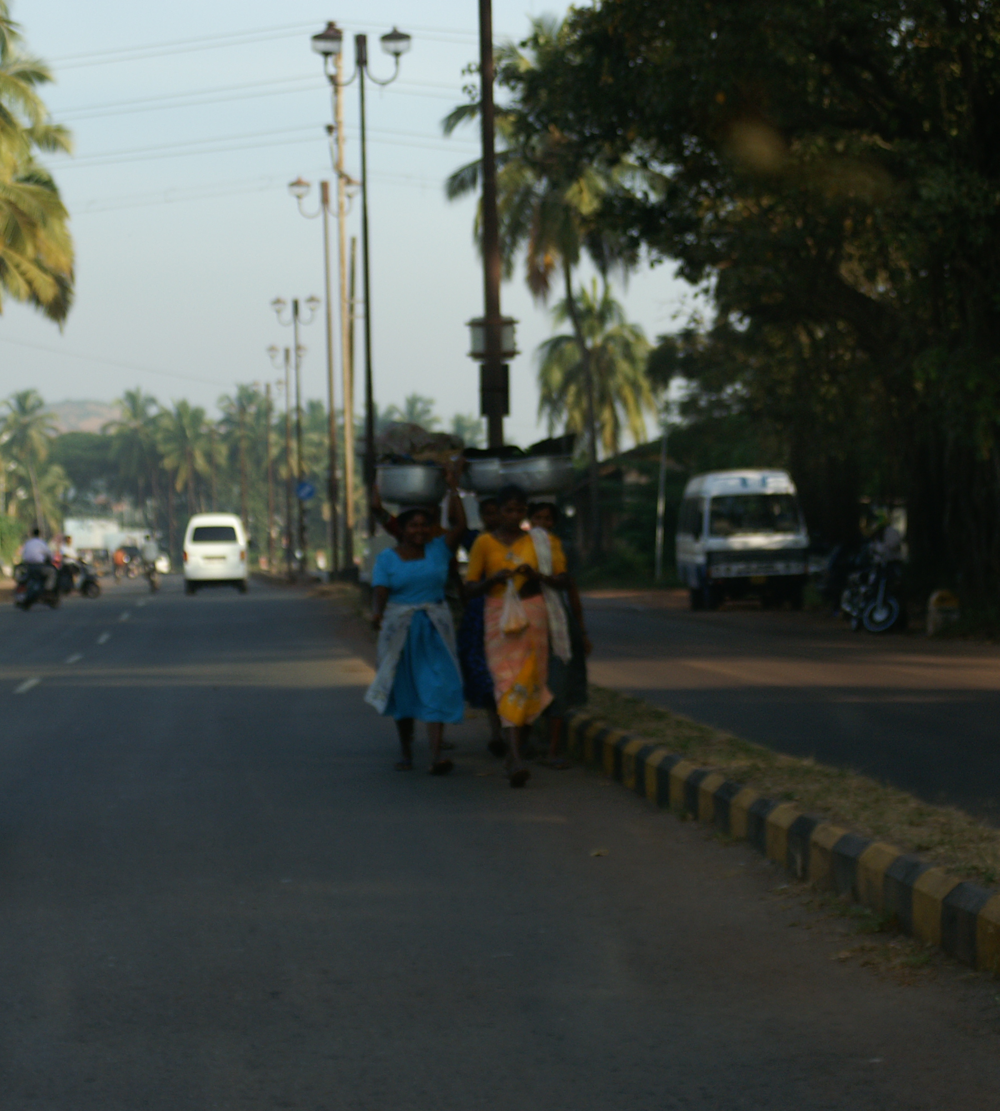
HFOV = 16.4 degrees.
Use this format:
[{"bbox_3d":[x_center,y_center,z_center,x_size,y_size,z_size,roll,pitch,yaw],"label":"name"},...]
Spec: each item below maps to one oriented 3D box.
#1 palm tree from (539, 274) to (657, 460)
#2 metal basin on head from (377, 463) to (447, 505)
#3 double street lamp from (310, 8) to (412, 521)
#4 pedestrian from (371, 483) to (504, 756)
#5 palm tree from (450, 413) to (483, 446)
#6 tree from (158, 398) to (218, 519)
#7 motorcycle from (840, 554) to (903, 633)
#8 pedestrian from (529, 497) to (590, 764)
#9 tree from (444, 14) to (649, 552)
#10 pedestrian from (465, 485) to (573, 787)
[{"bbox_3d":[4.552,-6.503,165.000,5.600,13.300,5.600,-1,0,-5],"label":"palm tree"},{"bbox_3d":[-0.500,-0.400,19.750,0.400,0.235,0.400,-1,0,0],"label":"metal basin on head"},{"bbox_3d":[-2.212,-4.057,57.500,1.650,9.500,0.520,-1,0,-5],"label":"double street lamp"},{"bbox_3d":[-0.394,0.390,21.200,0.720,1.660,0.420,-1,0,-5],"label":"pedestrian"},{"bbox_3d":[-3.733,-7.612,390.000,5.400,16.500,5.400,-1,0,0],"label":"palm tree"},{"bbox_3d":[-21.486,-5.449,240.000,4.400,10.700,4.400,-1,0,-5],"label":"tree"},{"bbox_3d":[4.818,0.488,45.600,0.720,1.080,1.930,-1,0,-18],"label":"motorcycle"},{"bbox_3d":[0.331,0.457,20.300,0.440,1.550,0.380,-1,0,-5],"label":"pedestrian"},{"bbox_3d":[1.392,-7.693,103.000,6.000,16.400,6.000,-1,0,-5],"label":"tree"},{"bbox_3d":[0.096,0.440,18.900,0.580,1.640,0.420,-1,0,-2],"label":"pedestrian"}]

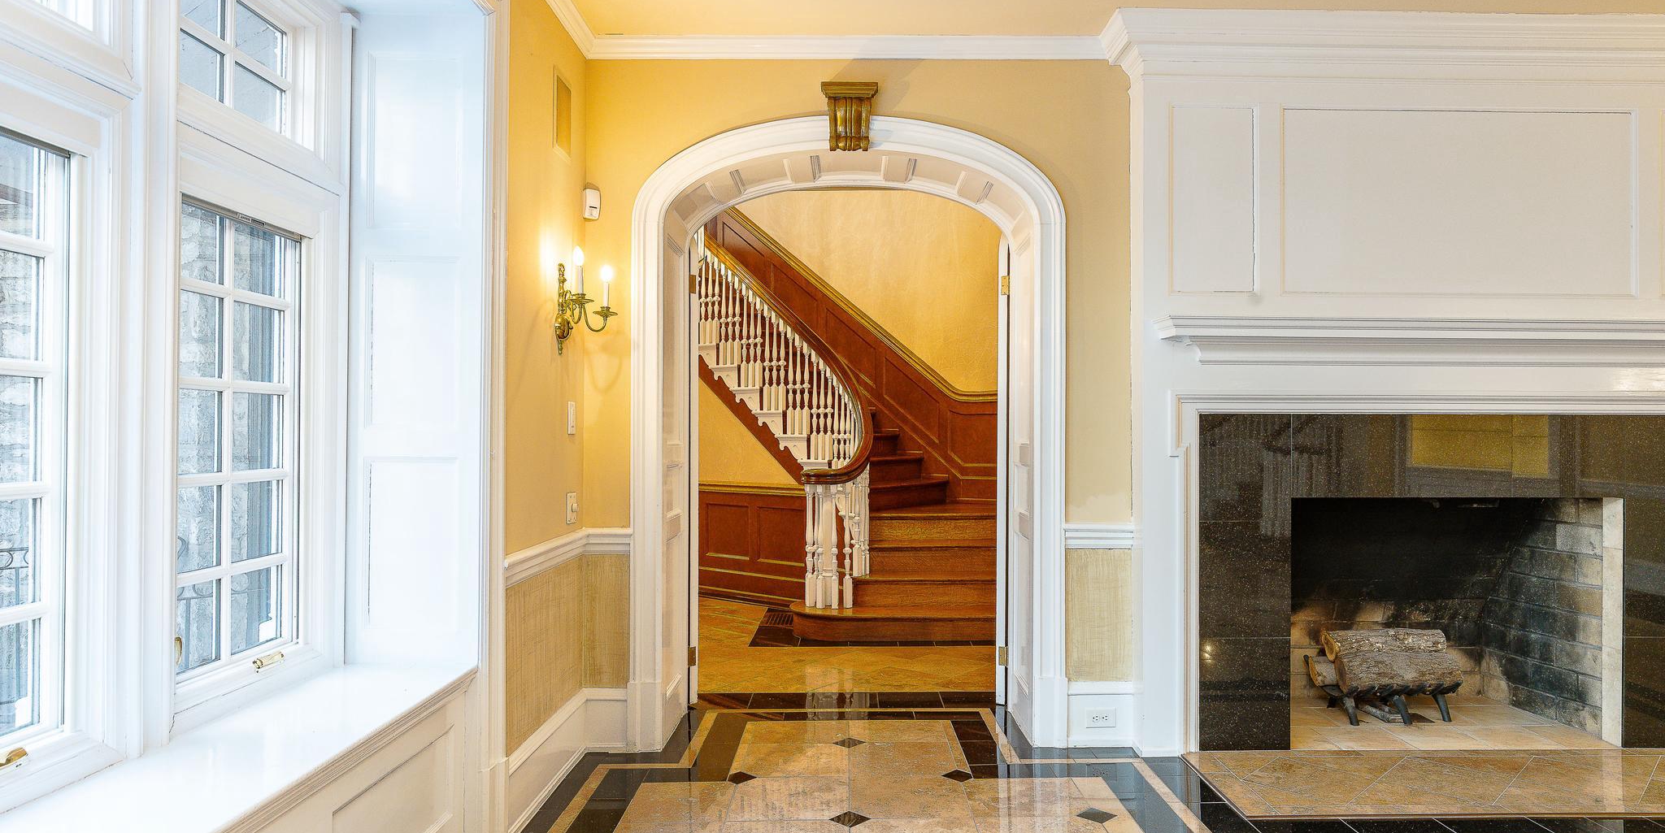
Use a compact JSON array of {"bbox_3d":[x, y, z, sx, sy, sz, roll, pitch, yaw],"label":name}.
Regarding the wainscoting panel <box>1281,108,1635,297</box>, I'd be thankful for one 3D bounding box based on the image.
[{"bbox_3d":[2.345,-0.800,3.635,1.330,0.710,0.025,0,-1,0],"label":"wainscoting panel"}]

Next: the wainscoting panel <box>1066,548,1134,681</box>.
[{"bbox_3d":[1.039,0.768,3.762,0.265,0.530,0.020,0,-1,0],"label":"wainscoting panel"}]

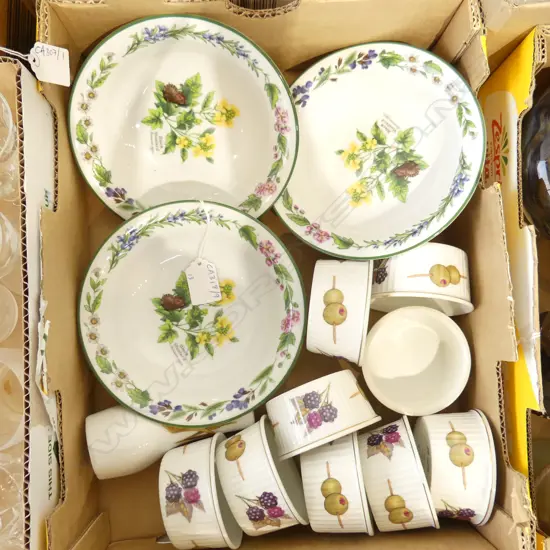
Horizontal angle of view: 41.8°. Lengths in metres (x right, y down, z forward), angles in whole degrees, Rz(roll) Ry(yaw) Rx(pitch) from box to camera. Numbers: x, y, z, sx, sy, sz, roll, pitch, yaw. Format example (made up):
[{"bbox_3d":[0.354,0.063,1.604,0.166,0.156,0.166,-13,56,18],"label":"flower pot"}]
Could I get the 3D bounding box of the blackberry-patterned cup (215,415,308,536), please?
[{"bbox_3d":[-0.010,0.152,0.536,0.042,0.085,0.085,-25,90,7],"label":"blackberry-patterned cup"}]

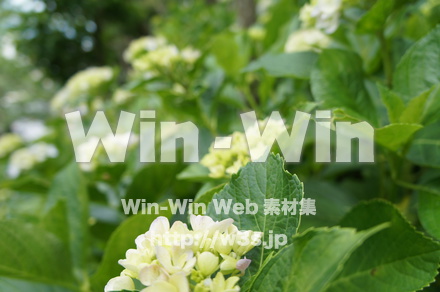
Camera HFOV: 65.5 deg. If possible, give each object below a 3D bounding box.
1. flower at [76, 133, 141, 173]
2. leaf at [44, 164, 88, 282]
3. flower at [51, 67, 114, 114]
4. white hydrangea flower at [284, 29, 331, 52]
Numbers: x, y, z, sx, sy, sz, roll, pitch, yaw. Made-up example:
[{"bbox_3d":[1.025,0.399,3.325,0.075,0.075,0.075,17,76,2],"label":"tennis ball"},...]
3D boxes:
[{"bbox_3d":[-0.224,0.013,0.680,0.122,0.078,0.115,0,8,0],"label":"flower"},{"bbox_3d":[-0.211,0.105,0.470,0.058,0.160,0.050,-2,8,-14],"label":"leaf"},{"bbox_3d":[-0.306,-0.123,0.760,0.140,0.100,0.130,0,8,0],"label":"flower"},{"bbox_3d":[0.200,-0.235,0.780,0.105,0.070,0.105,0,10,0],"label":"white hydrangea flower"}]

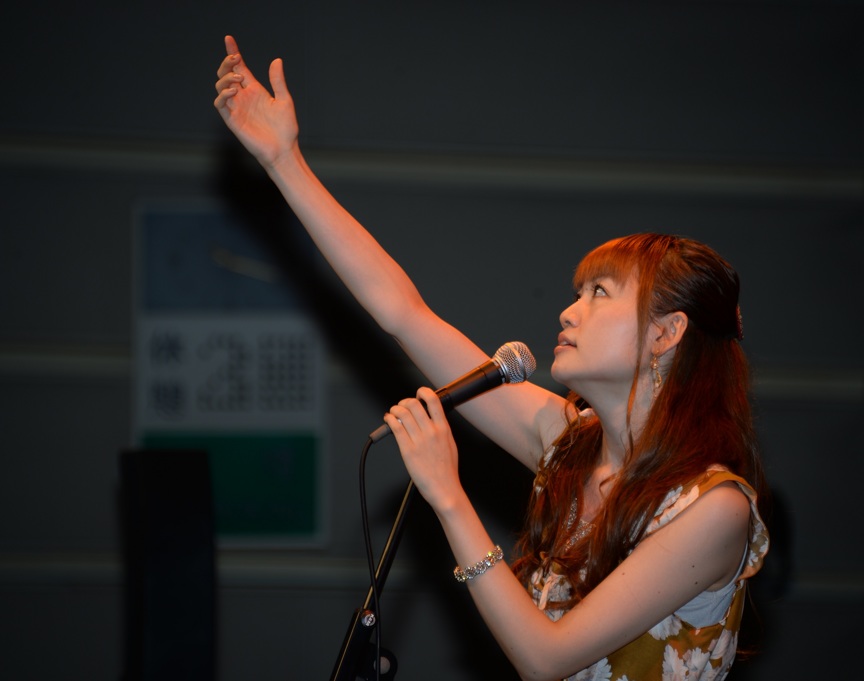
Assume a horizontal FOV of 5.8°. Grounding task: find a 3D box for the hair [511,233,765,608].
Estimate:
[{"bbox_3d":[0.249,0.097,10.300,0.280,0.450,0.230,2,-5,-22],"label":"hair"}]

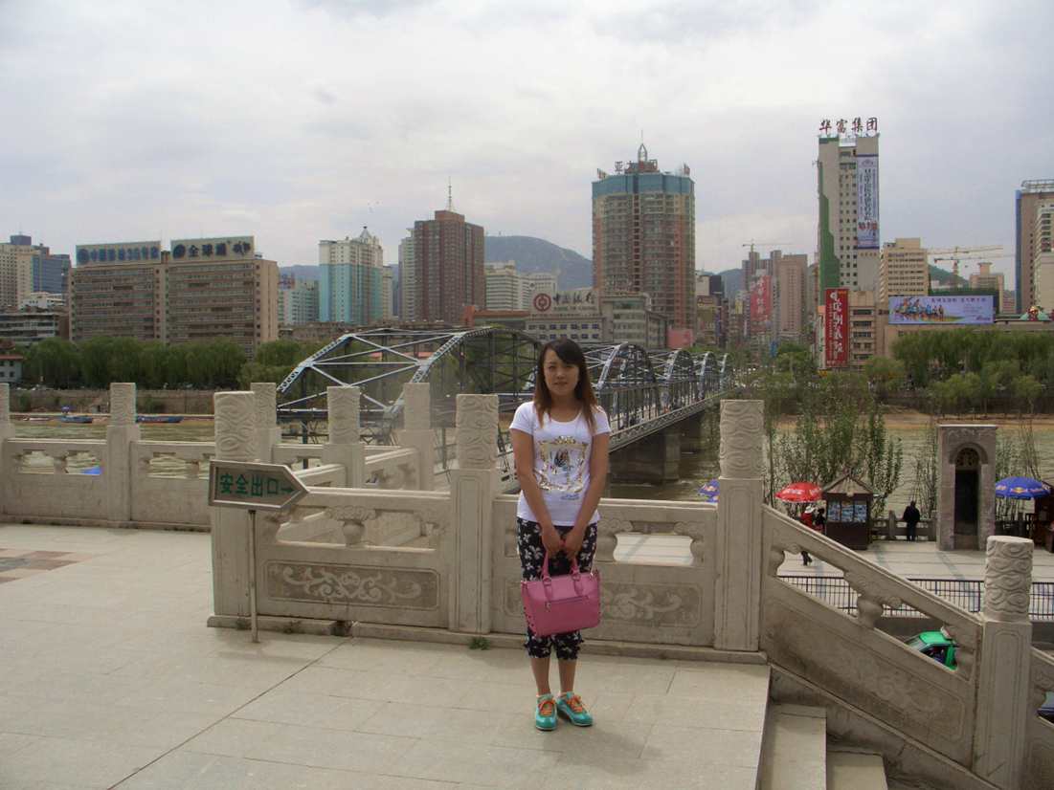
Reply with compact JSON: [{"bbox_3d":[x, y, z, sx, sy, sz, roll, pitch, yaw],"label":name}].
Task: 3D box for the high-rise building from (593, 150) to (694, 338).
[{"bbox_3d":[54.625,-63.490,470.000,47.000,108.100,38.000,0,2,11],"label":"high-rise building"}]

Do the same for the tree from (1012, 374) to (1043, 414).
[{"bbox_3d":[128.300,-0.369,258.000,7.900,10.200,7.600,0,2,0],"label":"tree"}]

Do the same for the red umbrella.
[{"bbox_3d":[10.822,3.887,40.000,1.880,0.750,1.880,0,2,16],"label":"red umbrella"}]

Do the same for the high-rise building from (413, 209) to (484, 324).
[{"bbox_3d":[-55.800,-74.530,736.160,35.000,117.000,44.000,1,2,24],"label":"high-rise building"}]

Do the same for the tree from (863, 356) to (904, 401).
[{"bbox_3d":[95.486,-4.468,268.000,11.000,11.600,10.500,0,2,16],"label":"tree"}]

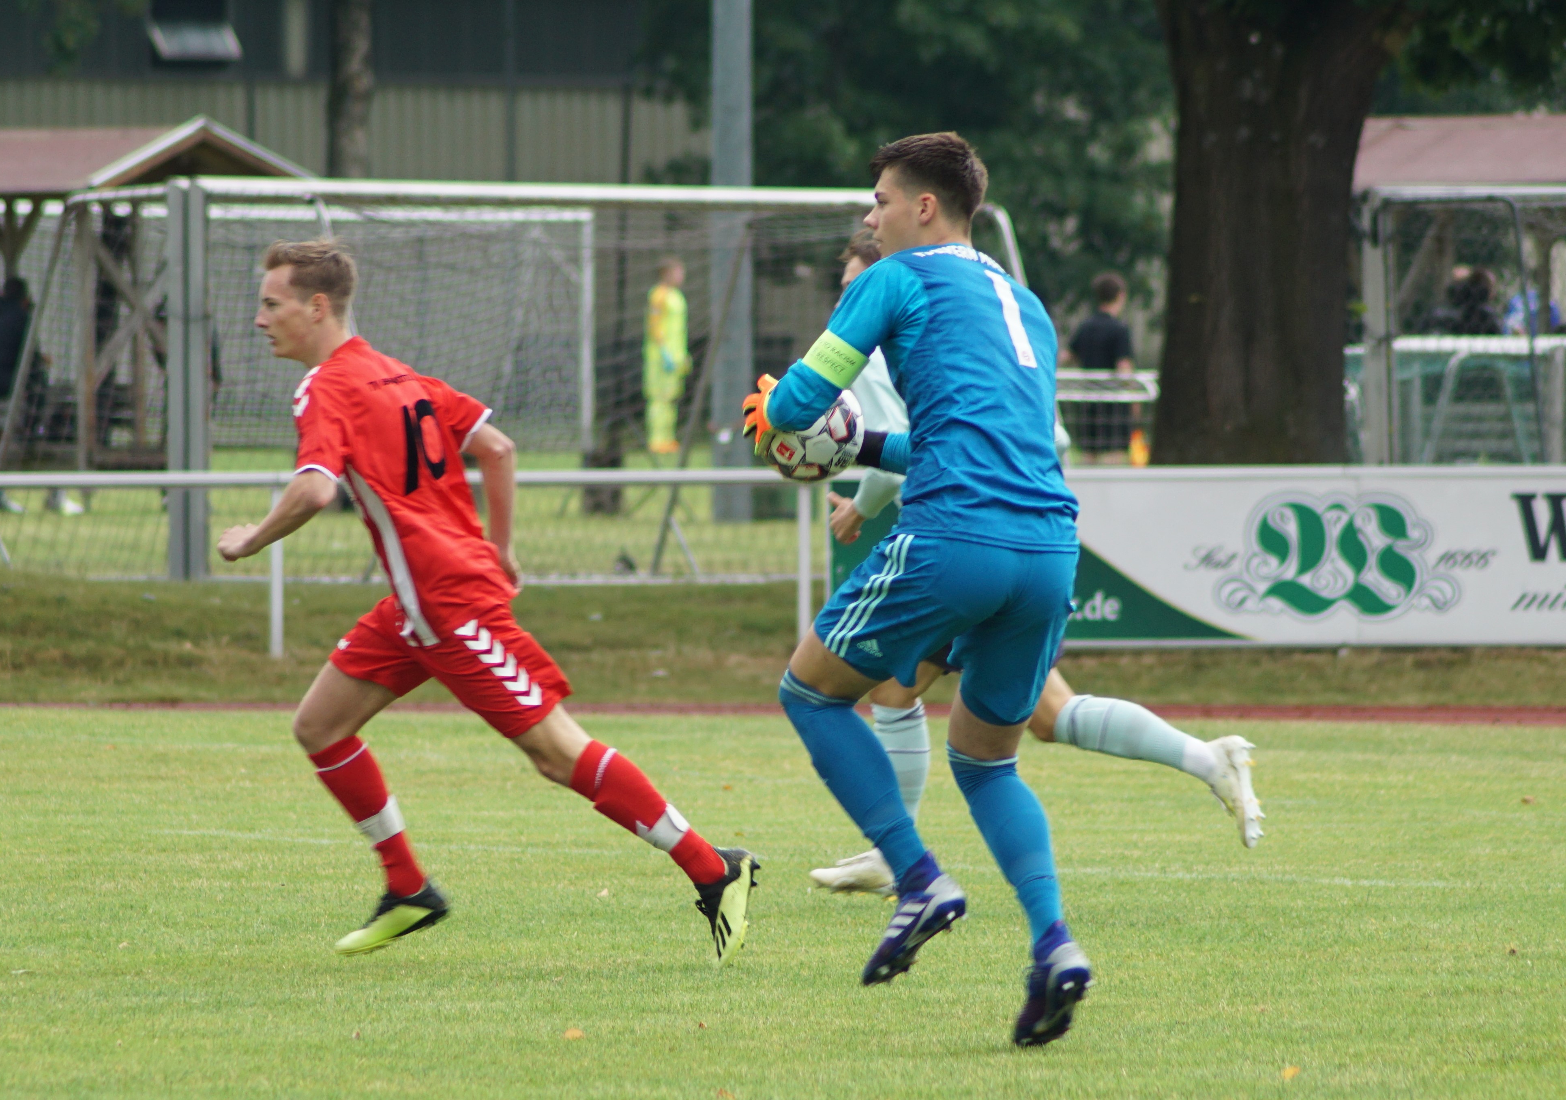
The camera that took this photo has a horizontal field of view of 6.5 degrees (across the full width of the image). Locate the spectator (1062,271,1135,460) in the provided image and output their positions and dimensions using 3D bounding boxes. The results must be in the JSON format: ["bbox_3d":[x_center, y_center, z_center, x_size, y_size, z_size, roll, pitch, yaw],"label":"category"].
[{"bbox_3d":[2.172,-1.040,94.000,0.520,1.780,0.360,0,1,18],"label":"spectator"}]

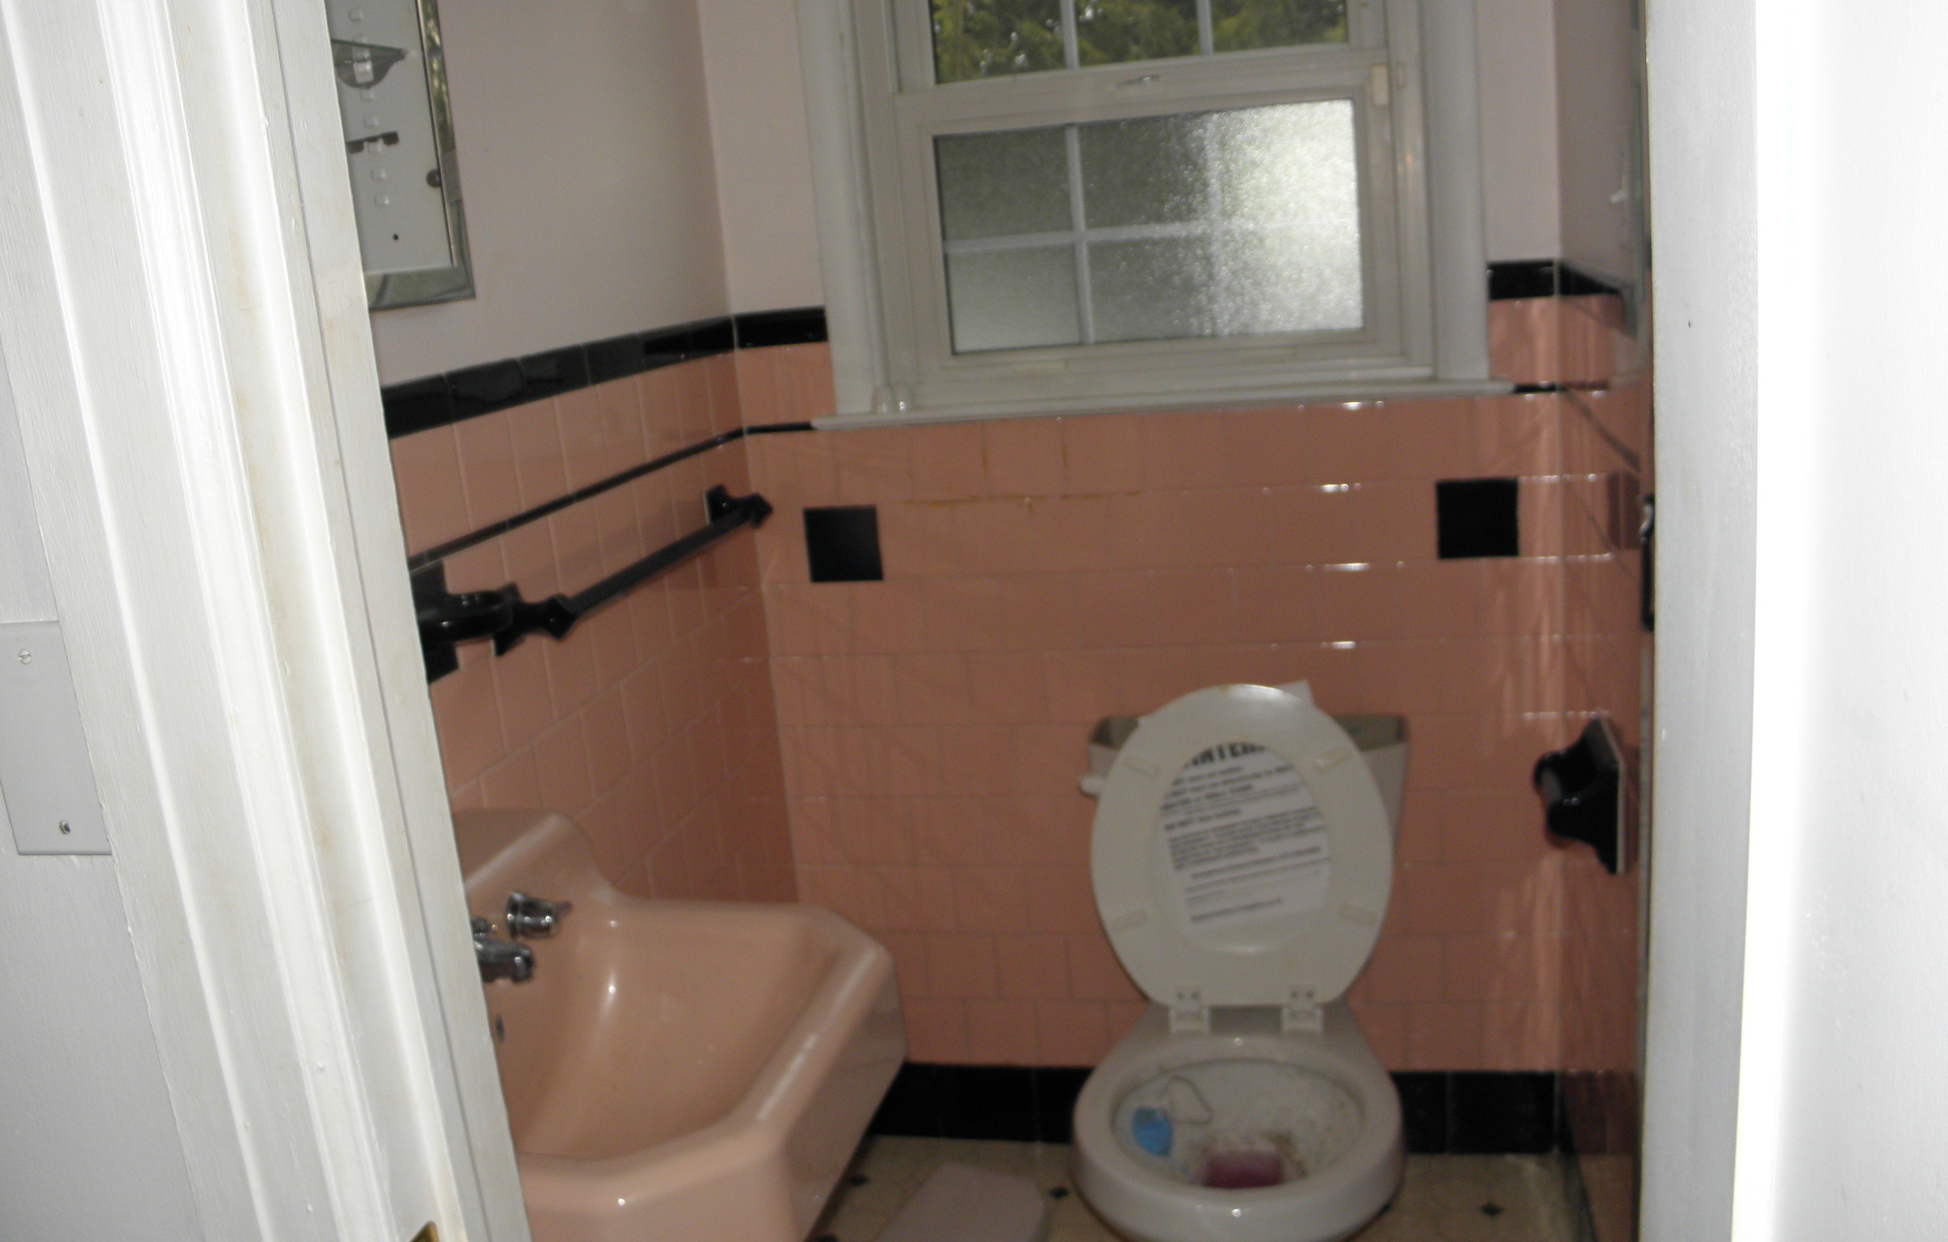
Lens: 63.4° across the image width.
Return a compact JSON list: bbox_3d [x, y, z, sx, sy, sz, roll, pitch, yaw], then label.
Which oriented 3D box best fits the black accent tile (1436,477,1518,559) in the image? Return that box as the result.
[{"bbox_3d":[0.665,-0.138,2.079,0.107,0.107,0.010,-2,14,13],"label":"black accent tile"}]

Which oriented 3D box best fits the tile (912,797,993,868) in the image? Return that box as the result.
[{"bbox_3d":[-0.039,0.312,2.356,0.108,0.108,0.009,-2,14,13],"label":"tile"}]

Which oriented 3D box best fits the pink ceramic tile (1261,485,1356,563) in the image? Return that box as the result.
[{"bbox_3d":[0.456,-0.133,2.145,0.108,0.108,0.010,-2,14,11],"label":"pink ceramic tile"}]

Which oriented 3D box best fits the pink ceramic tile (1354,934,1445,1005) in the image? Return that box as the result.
[{"bbox_3d":[0.625,0.502,2.281,0.108,0.108,0.010,-2,14,11],"label":"pink ceramic tile"}]

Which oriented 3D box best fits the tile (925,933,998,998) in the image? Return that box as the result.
[{"bbox_3d":[-0.019,0.520,2.394,0.107,0.107,0.010,-2,14,13],"label":"tile"}]

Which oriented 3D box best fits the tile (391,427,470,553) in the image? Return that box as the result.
[{"bbox_3d":[-0.505,-0.122,1.462,0.010,0.105,0.107,-2,14,13],"label":"tile"}]

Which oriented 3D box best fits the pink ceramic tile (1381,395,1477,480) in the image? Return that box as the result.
[{"bbox_3d":[0.607,-0.244,2.071,0.108,0.108,0.012,-2,14,13],"label":"pink ceramic tile"}]

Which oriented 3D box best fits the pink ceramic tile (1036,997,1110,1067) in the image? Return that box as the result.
[{"bbox_3d":[0.151,0.623,2.398,0.108,0.108,0.012,-2,14,13],"label":"pink ceramic tile"}]

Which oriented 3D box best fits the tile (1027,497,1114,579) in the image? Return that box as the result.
[{"bbox_3d":[0.137,-0.121,2.206,0.108,0.108,0.012,-2,14,13],"label":"tile"}]

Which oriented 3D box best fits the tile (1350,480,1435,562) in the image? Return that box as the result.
[{"bbox_3d":[0.564,-0.135,2.110,0.108,0.108,0.009,-2,14,13],"label":"tile"}]

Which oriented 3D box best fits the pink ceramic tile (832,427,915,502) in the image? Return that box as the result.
[{"bbox_3d":[-0.144,-0.221,2.220,0.108,0.108,0.009,-2,14,12],"label":"pink ceramic tile"}]

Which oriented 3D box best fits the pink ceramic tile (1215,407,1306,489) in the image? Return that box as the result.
[{"bbox_3d":[0.394,-0.235,2.121,0.108,0.108,0.009,-2,14,13],"label":"pink ceramic tile"}]

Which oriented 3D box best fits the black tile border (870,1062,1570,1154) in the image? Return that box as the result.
[{"bbox_3d":[0.303,0.730,2.386,1.085,0.131,0.012,-2,14,12],"label":"black tile border"}]

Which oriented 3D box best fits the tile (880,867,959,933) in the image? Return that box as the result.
[{"bbox_3d":[-0.081,0.420,2.388,0.108,0.108,0.010,-2,14,11],"label":"tile"}]

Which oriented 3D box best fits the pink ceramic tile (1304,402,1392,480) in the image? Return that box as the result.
[{"bbox_3d":[0.499,-0.240,2.109,0.108,0.108,0.010,-2,14,11],"label":"pink ceramic tile"}]

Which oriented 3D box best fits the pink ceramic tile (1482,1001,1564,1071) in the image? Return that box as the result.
[{"bbox_3d":[0.791,0.595,2.275,0.108,0.108,0.010,-2,14,11],"label":"pink ceramic tile"}]

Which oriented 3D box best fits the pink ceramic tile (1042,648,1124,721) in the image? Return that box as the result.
[{"bbox_3d":[0.157,0.090,2.258,0.108,0.108,0.010,-2,14,11],"label":"pink ceramic tile"}]

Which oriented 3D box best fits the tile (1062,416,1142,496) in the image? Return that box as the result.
[{"bbox_3d":[0.179,-0.226,2.160,0.107,0.107,0.010,-2,14,13],"label":"tile"}]

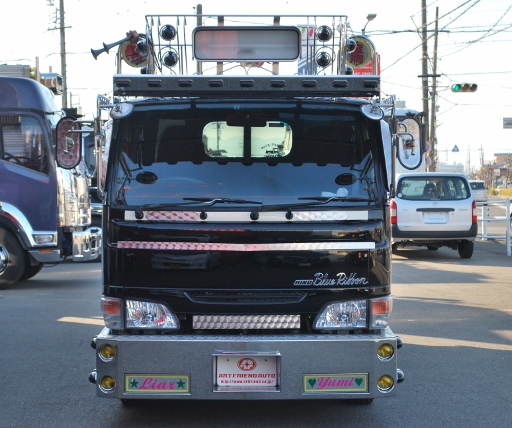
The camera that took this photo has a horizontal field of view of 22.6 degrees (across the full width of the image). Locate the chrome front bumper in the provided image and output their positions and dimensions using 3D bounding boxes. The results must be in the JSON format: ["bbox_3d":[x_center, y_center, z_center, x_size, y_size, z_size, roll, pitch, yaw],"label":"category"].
[{"bbox_3d":[-0.051,0.855,7.330,1.720,0.335,0.550,0,1,0],"label":"chrome front bumper"}]

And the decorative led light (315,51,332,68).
[{"bbox_3d":[0.417,-0.951,7.900,0.102,0.102,0.090,0,1,0],"label":"decorative led light"}]

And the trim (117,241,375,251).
[{"bbox_3d":[-0.053,0.188,7.390,1.495,0.053,0.070,0,1,0],"label":"trim"}]

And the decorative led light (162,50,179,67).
[{"bbox_3d":[-0.545,-0.993,8.200,0.098,0.098,0.085,0,2,0],"label":"decorative led light"}]

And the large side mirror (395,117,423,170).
[{"bbox_3d":[0.918,-0.420,7.650,0.152,0.315,0.070,0,1,-10],"label":"large side mirror"}]

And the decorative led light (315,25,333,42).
[{"bbox_3d":[0.439,-1.155,8.200,0.098,0.098,0.085,0,2,0],"label":"decorative led light"}]

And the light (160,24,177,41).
[{"bbox_3d":[-0.562,-1.159,8.200,0.098,0.098,0.085,0,2,0],"label":"light"}]

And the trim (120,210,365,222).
[{"bbox_3d":[-0.054,0.013,7.510,1.430,0.062,0.050,0,1,0],"label":"trim"}]

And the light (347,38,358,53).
[{"bbox_3d":[0.629,-1.113,8.450,0.090,0.100,0.100,0,1,0],"label":"light"}]

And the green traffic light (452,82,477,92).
[{"bbox_3d":[9.219,-5.606,57.000,1.170,0.410,0.320,0,2,-7],"label":"green traffic light"}]

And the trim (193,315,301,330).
[{"bbox_3d":[-0.051,0.624,7.380,0.617,0.079,0.025,0,1,0],"label":"trim"}]

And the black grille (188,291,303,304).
[{"bbox_3d":[-0.058,0.485,7.400,0.710,0.080,0.070,0,2,0],"label":"black grille"}]

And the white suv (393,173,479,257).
[{"bbox_3d":[2.900,-0.005,24.000,1.690,1.510,4.200,0,2,-5],"label":"white suv"}]

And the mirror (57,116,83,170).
[{"bbox_3d":[-1.117,-0.422,7.650,0.152,0.312,0.070,0,1,10],"label":"mirror"}]

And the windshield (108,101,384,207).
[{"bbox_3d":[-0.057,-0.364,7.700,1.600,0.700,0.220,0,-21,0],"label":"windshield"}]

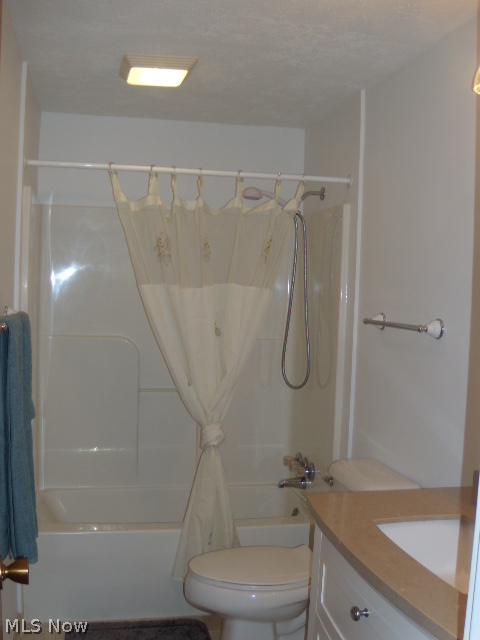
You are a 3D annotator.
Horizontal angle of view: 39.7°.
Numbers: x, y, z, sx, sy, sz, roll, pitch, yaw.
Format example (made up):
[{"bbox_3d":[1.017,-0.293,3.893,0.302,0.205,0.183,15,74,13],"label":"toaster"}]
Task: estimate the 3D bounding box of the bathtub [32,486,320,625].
[{"bbox_3d":[-0.307,1.093,3.308,1.402,0.394,0.705,1,4,-11],"label":"bathtub"}]

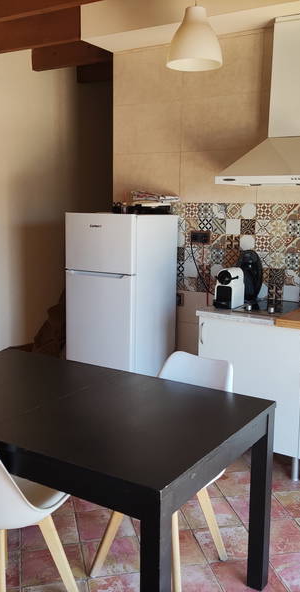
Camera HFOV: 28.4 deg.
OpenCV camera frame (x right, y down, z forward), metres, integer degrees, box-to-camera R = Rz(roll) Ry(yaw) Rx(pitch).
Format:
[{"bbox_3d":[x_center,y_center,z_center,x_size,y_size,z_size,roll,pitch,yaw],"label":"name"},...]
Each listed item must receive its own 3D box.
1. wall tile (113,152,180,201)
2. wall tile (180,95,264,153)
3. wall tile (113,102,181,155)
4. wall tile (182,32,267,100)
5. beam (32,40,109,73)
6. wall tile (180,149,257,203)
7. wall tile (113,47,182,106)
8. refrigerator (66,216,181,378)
[{"bbox_3d":[-0.021,-0.814,4.073,0.545,0.320,0.010,7,11,33],"label":"wall tile"},{"bbox_3d":[0.440,-1.083,3.725,0.550,0.331,0.010,7,11,33],"label":"wall tile"},{"bbox_3d":[-0.019,-1.135,4.020,0.545,0.331,0.010,7,11,33],"label":"wall tile"},{"bbox_3d":[0.439,-1.397,3.643,0.545,0.334,0.010,6,11,32],"label":"wall tile"},{"bbox_3d":[-0.544,-1.851,4.511,0.880,0.182,0.070,7,11,33],"label":"beam"},{"bbox_3d":[0.433,-0.750,3.748,0.545,0.326,0.010,6,11,32],"label":"wall tile"},{"bbox_3d":[-0.021,-1.452,3.936,0.545,0.336,0.010,6,11,32],"label":"wall tile"},{"bbox_3d":[-0.175,0.157,3.921,0.505,1.396,0.530,7,11,33],"label":"refrigerator"}]

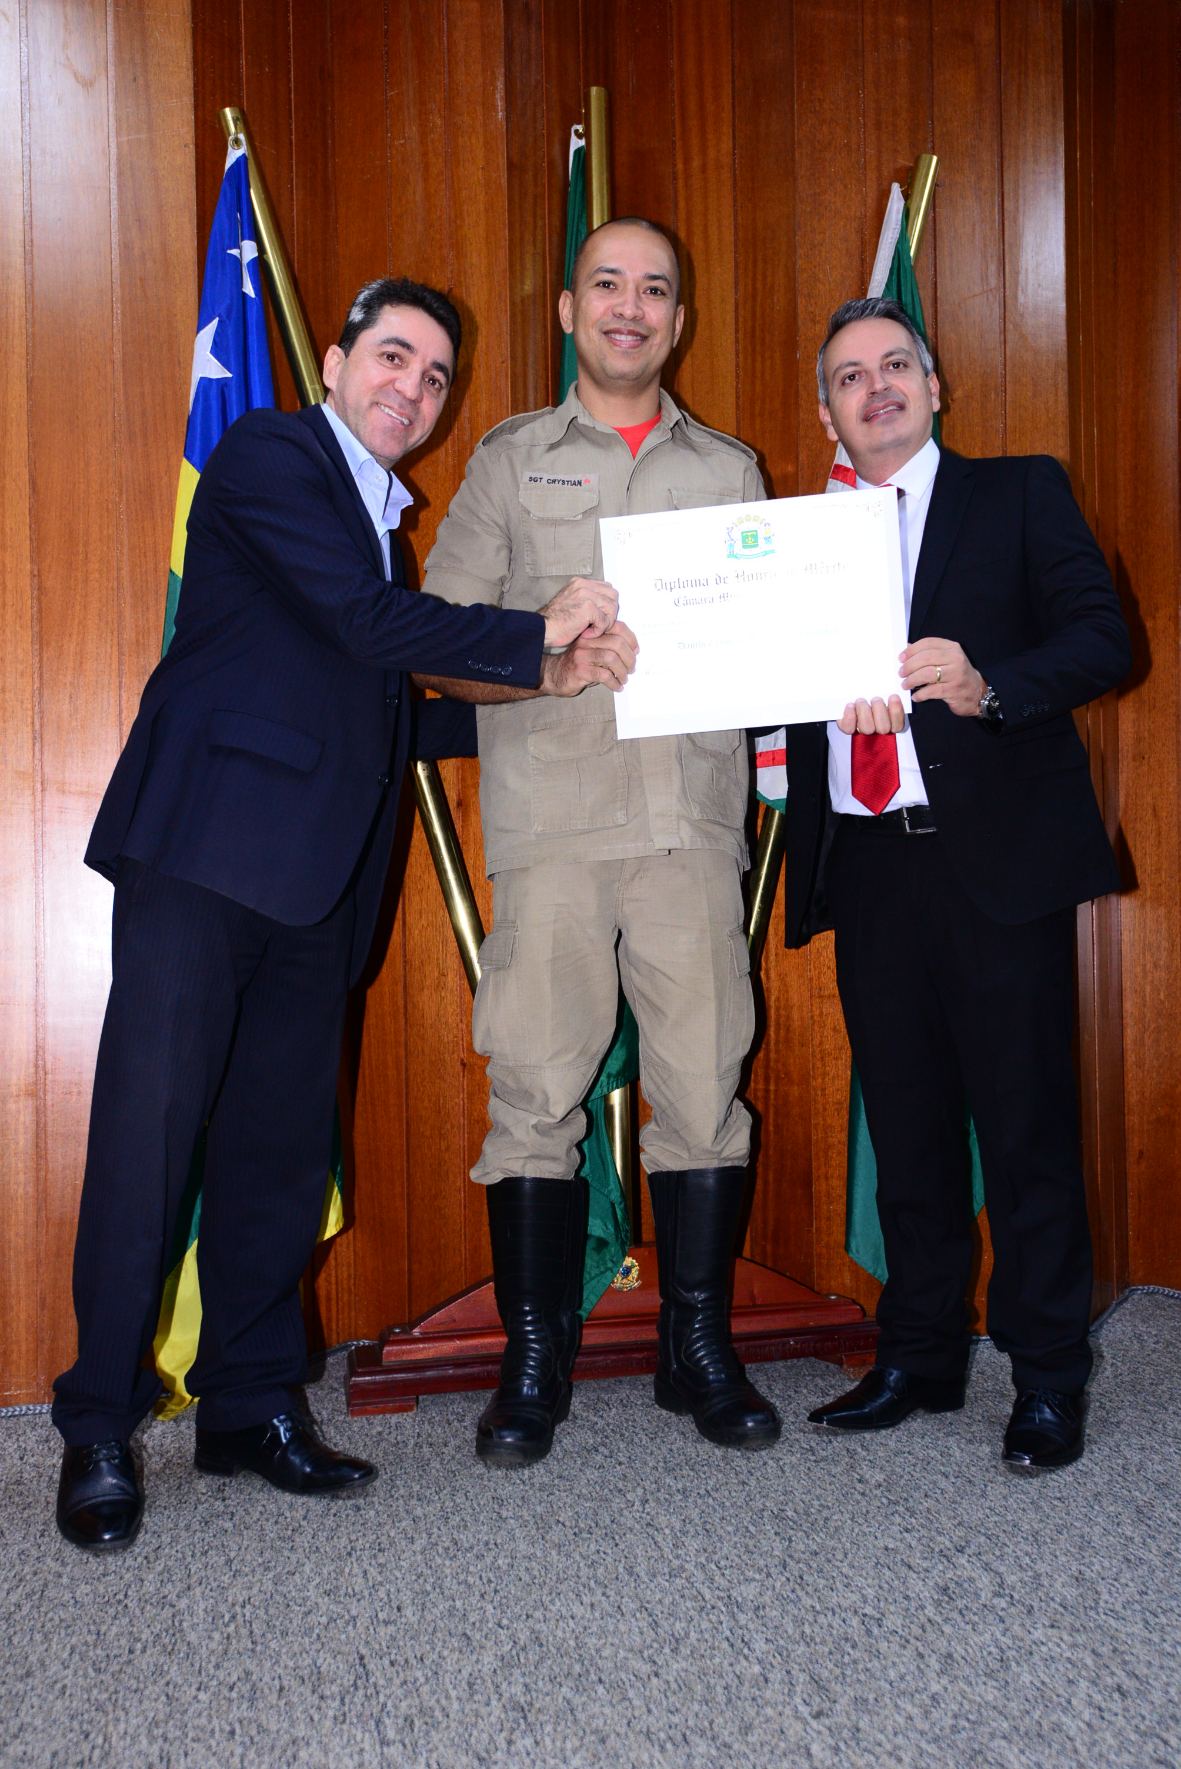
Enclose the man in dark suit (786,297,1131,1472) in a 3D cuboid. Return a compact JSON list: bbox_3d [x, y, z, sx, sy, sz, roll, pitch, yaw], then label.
[{"bbox_3d":[0.520,-0.034,2.460,0.540,1.670,0.470,-1,0,23],"label":"man in dark suit"}]

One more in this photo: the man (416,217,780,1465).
[{"bbox_3d":[0.022,-0.085,2.490,0.560,1.790,0.410,-1,0,-13],"label":"man"}]

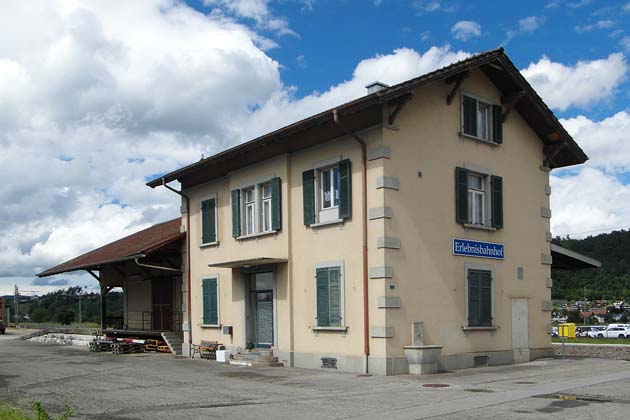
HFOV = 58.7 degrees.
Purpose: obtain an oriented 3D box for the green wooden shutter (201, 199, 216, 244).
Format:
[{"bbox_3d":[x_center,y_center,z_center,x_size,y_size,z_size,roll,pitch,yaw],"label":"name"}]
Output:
[{"bbox_3d":[-4.566,0.506,23.964,0.080,1.898,1.262,8,-13,-37],"label":"green wooden shutter"}]

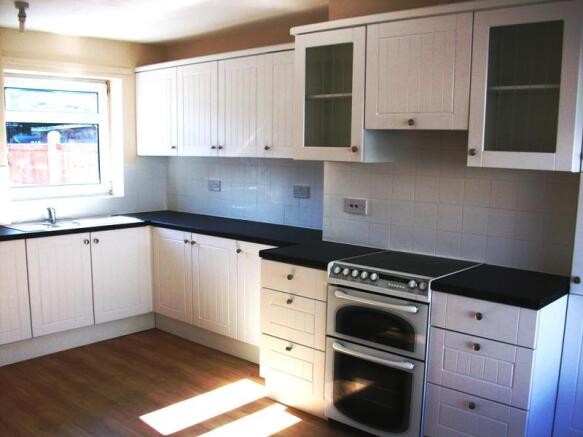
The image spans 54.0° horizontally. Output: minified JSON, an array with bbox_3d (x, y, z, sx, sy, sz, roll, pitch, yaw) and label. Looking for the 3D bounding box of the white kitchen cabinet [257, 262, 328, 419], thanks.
[{"bbox_3d":[0.202,0.631,3.423,0.477,0.800,0.596,7,9,41],"label":"white kitchen cabinet"}]

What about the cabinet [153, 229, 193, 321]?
[{"bbox_3d":[-0.754,0.416,4.722,0.510,0.706,0.581,7,9,41],"label":"cabinet"}]

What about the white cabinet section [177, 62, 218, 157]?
[{"bbox_3d":[-0.634,-0.865,4.650,0.516,0.717,0.331,7,9,42],"label":"white cabinet section"}]

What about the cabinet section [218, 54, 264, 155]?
[{"bbox_3d":[-0.259,-0.818,4.307,0.506,0.717,0.331,7,9,42],"label":"cabinet section"}]

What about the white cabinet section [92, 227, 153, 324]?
[{"bbox_3d":[-1.532,0.412,4.702,0.575,0.714,0.521,7,9,42],"label":"white cabinet section"}]

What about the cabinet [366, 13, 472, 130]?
[{"bbox_3d":[0.728,-0.738,3.008,0.595,0.556,0.318,7,9,41],"label":"cabinet"}]

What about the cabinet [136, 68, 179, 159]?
[{"bbox_3d":[-1.051,-0.917,5.033,0.574,0.733,0.327,7,9,41],"label":"cabinet"}]

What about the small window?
[{"bbox_3d":[-1.933,-0.669,4.796,0.099,0.990,0.931,7,9,41],"label":"small window"}]

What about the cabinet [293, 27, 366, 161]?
[{"bbox_3d":[0.312,-0.700,3.379,0.508,0.733,0.318,7,9,41],"label":"cabinet"}]

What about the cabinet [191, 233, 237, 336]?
[{"bbox_3d":[-0.377,0.461,4.394,0.492,0.706,0.581,7,9,41],"label":"cabinet"}]

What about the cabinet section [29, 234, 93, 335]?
[{"bbox_3d":[-1.868,0.452,4.341,0.575,0.714,0.468,7,9,42],"label":"cabinet section"}]

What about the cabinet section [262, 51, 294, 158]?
[{"bbox_3d":[0.110,-0.772,3.969,0.500,0.717,0.331,7,9,42],"label":"cabinet section"}]

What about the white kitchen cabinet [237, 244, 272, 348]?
[{"bbox_3d":[-0.009,0.505,4.074,0.488,0.706,0.581,7,9,41],"label":"white kitchen cabinet"}]

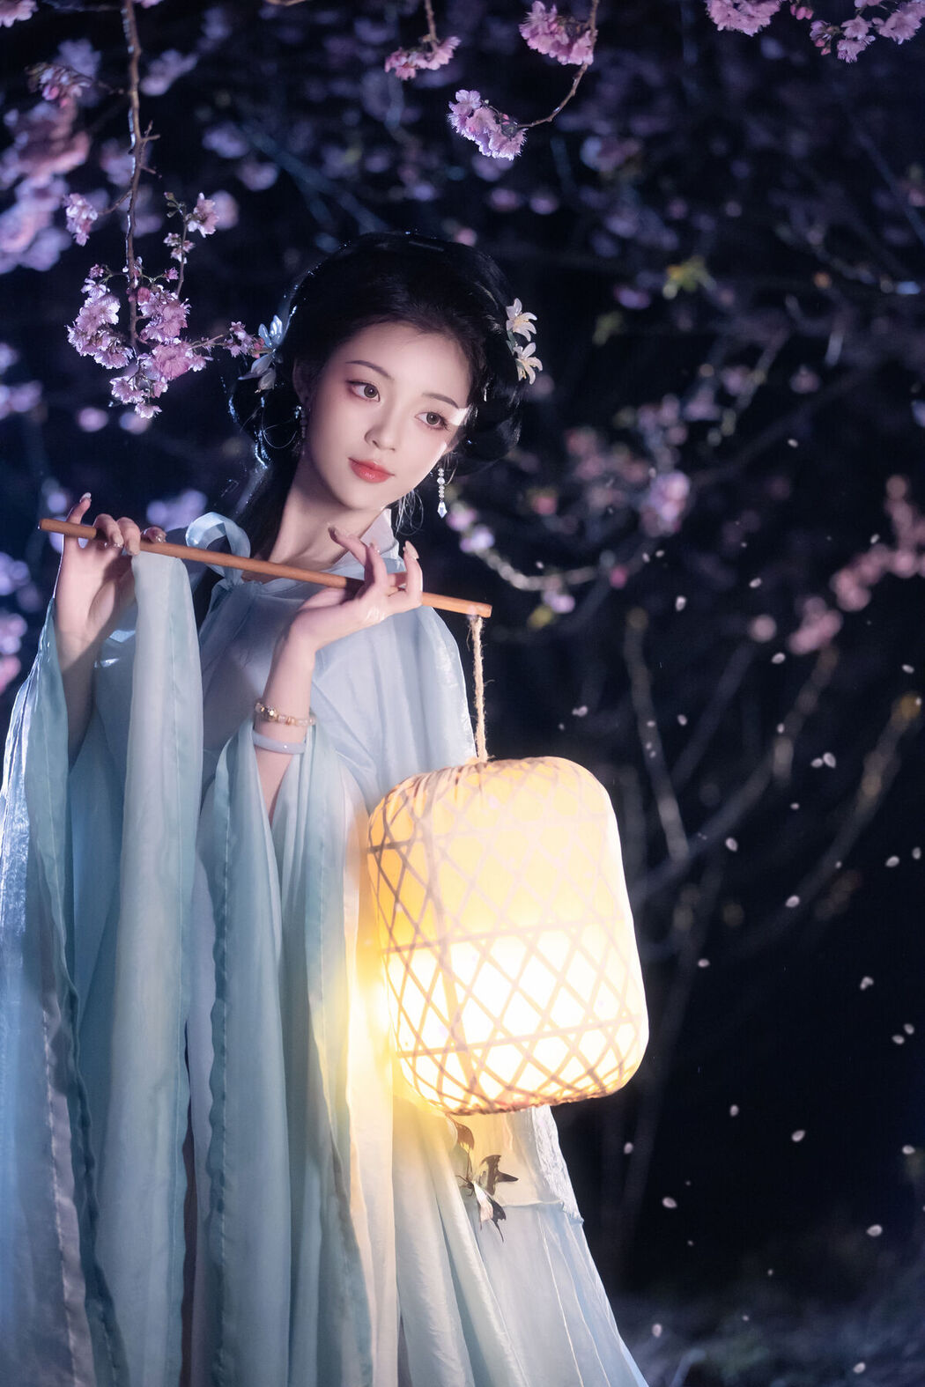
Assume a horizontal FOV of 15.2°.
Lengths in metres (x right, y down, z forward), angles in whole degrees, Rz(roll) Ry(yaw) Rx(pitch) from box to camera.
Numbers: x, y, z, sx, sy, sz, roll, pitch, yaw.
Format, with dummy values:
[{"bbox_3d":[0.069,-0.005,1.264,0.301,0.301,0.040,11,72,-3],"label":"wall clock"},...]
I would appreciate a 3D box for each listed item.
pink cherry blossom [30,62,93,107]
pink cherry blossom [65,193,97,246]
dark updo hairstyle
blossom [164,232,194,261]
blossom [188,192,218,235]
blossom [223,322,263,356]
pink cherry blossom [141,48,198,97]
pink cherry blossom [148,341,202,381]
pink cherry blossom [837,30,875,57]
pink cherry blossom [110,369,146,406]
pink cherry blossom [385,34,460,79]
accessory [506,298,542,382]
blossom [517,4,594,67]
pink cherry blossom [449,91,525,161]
[{"bbox_3d":[-0.370,-0.562,3.200,0.059,0.043,0.045,-1,0,12],"label":"pink cherry blossom"},{"bbox_3d":[-0.332,-0.413,3.020,0.029,0.046,0.034,-1,0,12],"label":"pink cherry blossom"},{"bbox_3d":[-0.076,-0.265,3.110,0.258,0.305,0.250,19,3,-16],"label":"dark updo hairstyle"},{"bbox_3d":[-0.244,-0.385,2.980,0.025,0.025,0.026,-1,0,0],"label":"blossom"},{"bbox_3d":[-0.228,-0.422,3.050,0.026,0.038,0.027,-1,0,0],"label":"blossom"},{"bbox_3d":[-0.189,-0.303,2.970,0.035,0.031,0.033,-1,0,0],"label":"blossom"},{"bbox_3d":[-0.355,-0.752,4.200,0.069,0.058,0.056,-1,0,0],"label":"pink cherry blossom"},{"bbox_3d":[-0.244,-0.283,2.950,0.048,0.035,0.042,-1,0,-5],"label":"pink cherry blossom"},{"bbox_3d":[0.351,-0.581,3.100,0.034,0.024,0.030,-1,0,0],"label":"pink cherry blossom"},{"bbox_3d":[-0.294,-0.268,3.040,0.033,0.032,0.027,-1,0,0],"label":"pink cherry blossom"},{"bbox_3d":[-0.035,-0.566,3.080,0.066,0.041,0.052,-1,0,0],"label":"pink cherry blossom"},{"bbox_3d":[0.054,-0.311,3.060,0.036,0.074,0.035,-12,0,-40],"label":"accessory"},{"bbox_3d":[0.084,-0.586,3.080,0.068,0.056,0.056,-1,0,0],"label":"blossom"},{"bbox_3d":[0.021,-0.504,3.080,0.069,0.062,0.056,-1,0,0],"label":"pink cherry blossom"}]

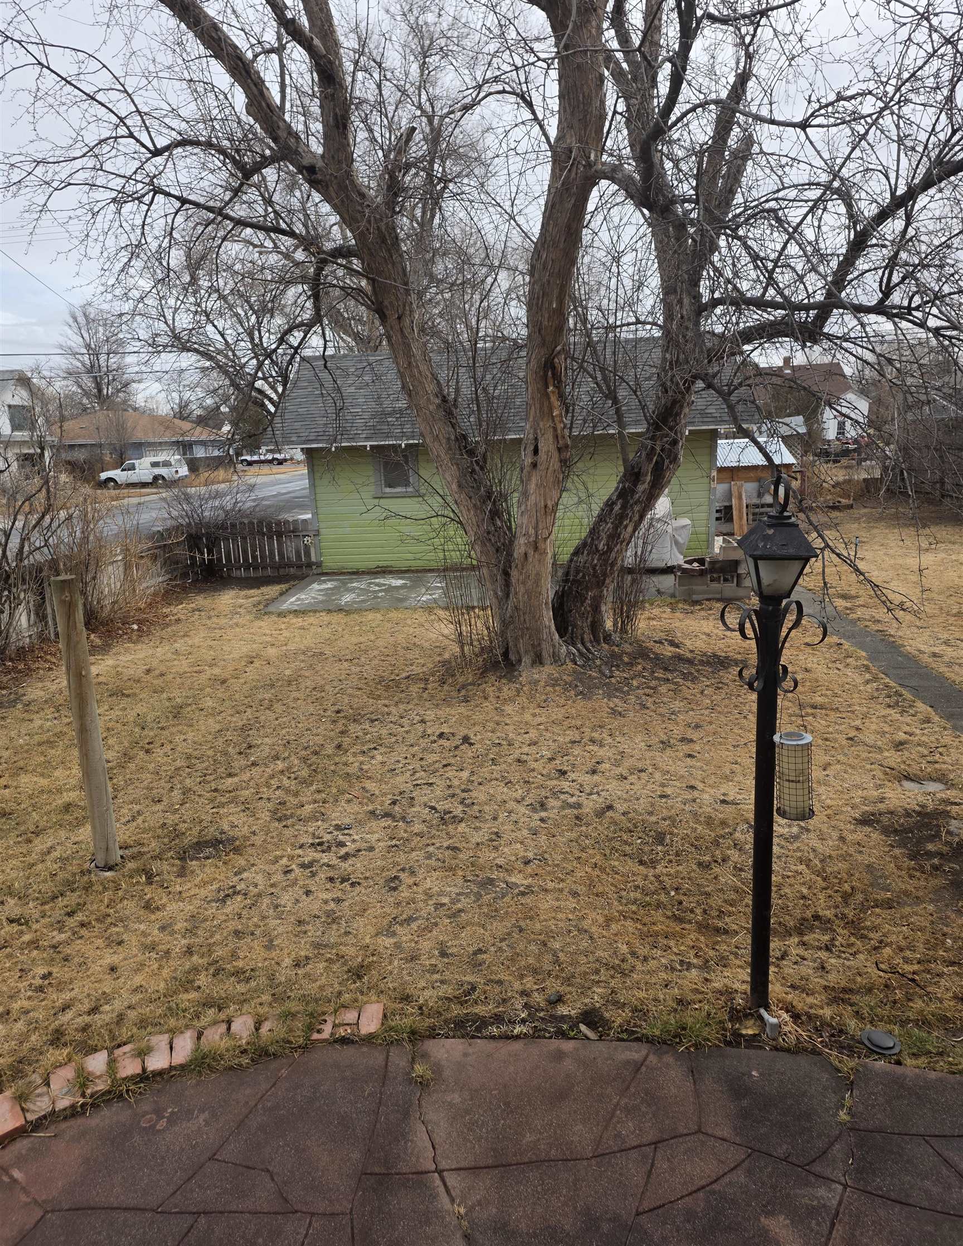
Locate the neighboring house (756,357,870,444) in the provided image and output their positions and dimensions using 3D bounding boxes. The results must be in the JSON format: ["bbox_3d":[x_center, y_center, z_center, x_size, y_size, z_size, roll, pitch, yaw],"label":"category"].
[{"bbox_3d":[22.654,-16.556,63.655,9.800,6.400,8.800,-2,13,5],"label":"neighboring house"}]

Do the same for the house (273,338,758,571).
[{"bbox_3d":[0.640,-3.559,17.288,8.367,3.989,5.998,-2,13,5],"label":"house"}]

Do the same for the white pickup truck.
[{"bbox_3d":[-20.100,-8.920,50.578,4.800,1.720,1.750,-2,13,3],"label":"white pickup truck"}]

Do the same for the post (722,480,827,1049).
[{"bbox_3d":[1.124,0.555,3.346,0.380,2.258,0.380,-1,13,9],"label":"post"}]

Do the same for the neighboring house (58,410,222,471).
[{"bbox_3d":[-26.128,-14.097,66.248,13.500,4.800,9.500,-2,13,5],"label":"neighboring house"}]

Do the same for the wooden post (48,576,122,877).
[{"bbox_3d":[-2.274,0.605,4.904,0.135,1.773,0.135,-2,13,0],"label":"wooden post"}]

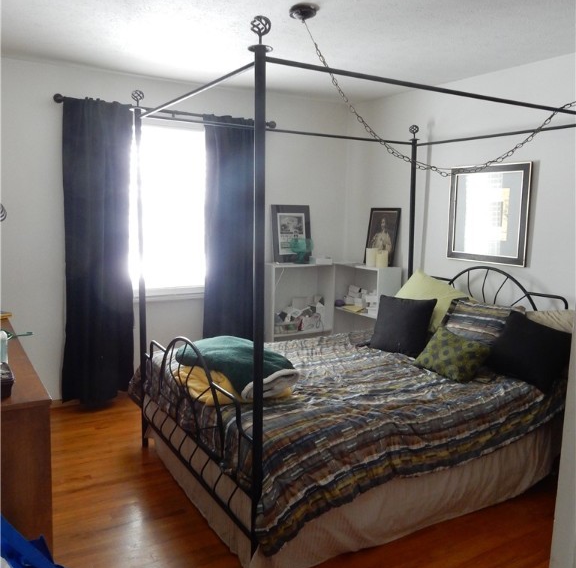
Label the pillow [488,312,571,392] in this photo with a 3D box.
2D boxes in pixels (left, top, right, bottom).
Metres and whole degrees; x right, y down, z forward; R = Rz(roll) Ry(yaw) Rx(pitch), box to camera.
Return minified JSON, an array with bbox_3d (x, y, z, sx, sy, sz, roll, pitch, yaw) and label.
[{"bbox_3d":[1.308,0.360,3.034,0.140,0.380,0.410,20,6,-37],"label":"pillow"}]

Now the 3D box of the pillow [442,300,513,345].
[{"bbox_3d":[1.191,0.292,3.577,0.150,0.400,0.560,32,-11,-30],"label":"pillow"}]

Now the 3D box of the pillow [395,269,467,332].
[{"bbox_3d":[0.988,0.177,3.849,0.150,0.440,0.550,24,3,-31],"label":"pillow"}]

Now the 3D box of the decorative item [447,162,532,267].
[{"bbox_3d":[1.396,-0.482,3.871,0.035,0.675,0.681,-4,9,-31],"label":"decorative item"}]

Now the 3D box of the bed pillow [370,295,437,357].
[{"bbox_3d":[0.765,0.261,3.645,0.410,0.390,0.140,7,-16,46],"label":"bed pillow"}]

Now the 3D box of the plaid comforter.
[{"bbox_3d":[0.375,0.687,3.278,2.070,0.440,1.670,-4,9,-31],"label":"plaid comforter"}]

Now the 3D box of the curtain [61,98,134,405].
[{"bbox_3d":[-1.364,-0.193,4.023,0.505,2.155,0.130,-4,9,-31],"label":"curtain"}]

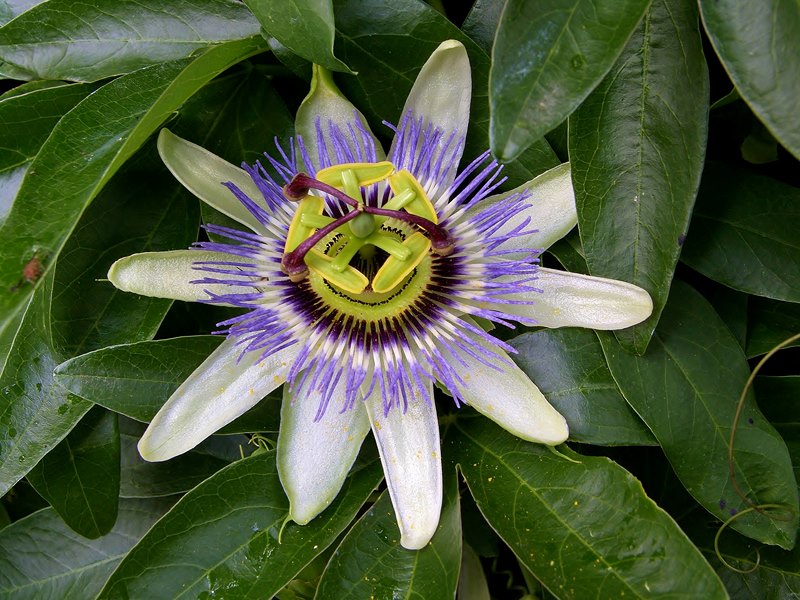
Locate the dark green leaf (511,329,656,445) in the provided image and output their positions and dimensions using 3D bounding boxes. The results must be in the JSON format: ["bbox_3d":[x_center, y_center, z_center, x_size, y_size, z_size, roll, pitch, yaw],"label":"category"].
[{"bbox_3d":[0.030,0.014,0.225,0.028,0.010,0.018,10,70,4],"label":"dark green leaf"}]

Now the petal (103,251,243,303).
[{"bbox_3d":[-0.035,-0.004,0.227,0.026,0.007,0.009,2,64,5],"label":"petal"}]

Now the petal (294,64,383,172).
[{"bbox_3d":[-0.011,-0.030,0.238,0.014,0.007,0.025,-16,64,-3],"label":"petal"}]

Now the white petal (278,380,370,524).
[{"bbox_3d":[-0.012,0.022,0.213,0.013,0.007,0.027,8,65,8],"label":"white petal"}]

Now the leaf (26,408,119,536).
[{"bbox_3d":[-0.055,0.028,0.237,0.015,0.026,0.010,-14,-10,-9],"label":"leaf"}]

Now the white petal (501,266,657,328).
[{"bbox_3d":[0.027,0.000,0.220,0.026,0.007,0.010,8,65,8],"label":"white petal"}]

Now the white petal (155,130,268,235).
[{"bbox_3d":[-0.031,-0.020,0.235,0.009,0.007,0.030,-43,68,-16],"label":"white petal"}]

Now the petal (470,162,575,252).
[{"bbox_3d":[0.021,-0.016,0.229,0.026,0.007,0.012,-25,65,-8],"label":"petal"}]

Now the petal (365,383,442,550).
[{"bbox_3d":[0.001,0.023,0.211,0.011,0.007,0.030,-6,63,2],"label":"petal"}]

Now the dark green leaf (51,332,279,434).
[{"bbox_3d":[-0.037,0.014,0.226,0.039,0.010,0.016,5,70,5],"label":"dark green leaf"}]

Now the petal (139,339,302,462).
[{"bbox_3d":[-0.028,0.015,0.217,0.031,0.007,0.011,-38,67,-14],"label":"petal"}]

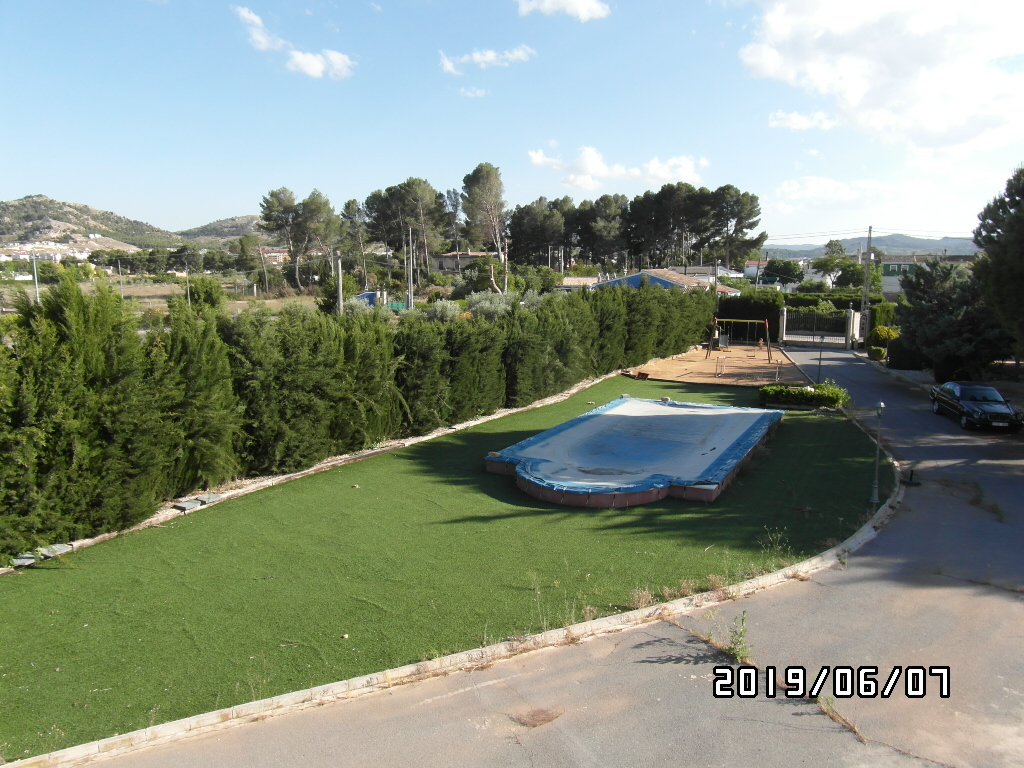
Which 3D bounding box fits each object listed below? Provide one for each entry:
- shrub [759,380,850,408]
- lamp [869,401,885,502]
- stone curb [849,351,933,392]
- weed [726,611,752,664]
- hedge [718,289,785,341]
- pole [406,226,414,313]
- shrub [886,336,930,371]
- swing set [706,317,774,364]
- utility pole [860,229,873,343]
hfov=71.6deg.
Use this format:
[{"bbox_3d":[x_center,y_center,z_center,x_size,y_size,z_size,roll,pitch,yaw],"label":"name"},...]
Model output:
[{"bbox_3d":[12.302,0.394,30.304,3.500,0.800,1.900,3,10,15],"label":"shrub"},{"bbox_3d":[8.912,1.686,17.328,0.300,2.570,0.300,0,10,0],"label":"lamp"},{"bbox_3d":[21.271,-0.955,40.322,0.300,0.180,15.100,2,10,13],"label":"stone curb"},{"bbox_3d":[3.457,3.819,10.677,0.310,0.770,0.310,0,10,0],"label":"weed"},{"bbox_3d":[18.060,-5.046,53.647,4.900,3.750,1.700,4,11,24],"label":"hedge"},{"bbox_3d":[-10.192,-10.898,71.182,0.250,9.370,0.250,0,10,0],"label":"pole"},{"bbox_3d":[21.950,-1.735,39.334,2.000,1.850,1.600,2,10,13],"label":"shrub"},{"bbox_3d":[14.104,-2.767,43.885,3.600,2.550,1.800,5,11,27],"label":"swing set"},{"bbox_3d":[27.277,-7.670,54.487,0.500,8.640,0.500,4,11,25],"label":"utility pole"}]

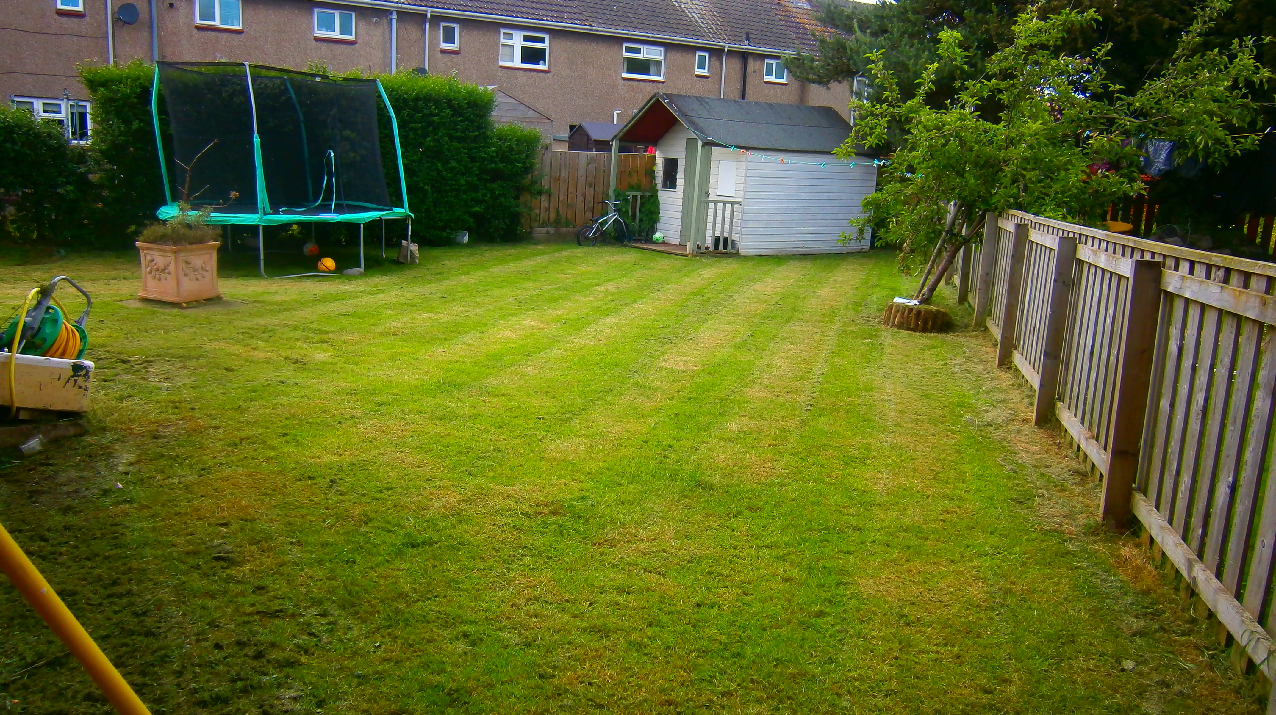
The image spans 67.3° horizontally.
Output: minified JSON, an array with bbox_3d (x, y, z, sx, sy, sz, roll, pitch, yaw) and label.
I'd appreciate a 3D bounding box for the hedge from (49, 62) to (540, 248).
[{"bbox_3d":[-5.177,-3.288,15.821,7.150,2.740,1.500,0,10,-20],"label":"hedge"}]

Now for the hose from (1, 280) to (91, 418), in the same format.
[{"bbox_3d":[-3.139,-0.055,5.050,0.480,0.700,0.520,-2,11,-30],"label":"hose"}]

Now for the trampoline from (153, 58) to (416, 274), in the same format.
[{"bbox_3d":[-4.644,-2.543,12.681,3.200,2.560,3.200,0,10,-20],"label":"trampoline"}]

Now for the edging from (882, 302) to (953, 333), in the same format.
[{"bbox_3d":[2.691,-0.407,9.195,0.680,0.240,0.680,6,10,16],"label":"edging"}]

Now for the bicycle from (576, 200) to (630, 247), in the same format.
[{"bbox_3d":[-0.588,-2.413,17.195,1.070,0.830,0.500,-3,11,-32],"label":"bicycle"}]

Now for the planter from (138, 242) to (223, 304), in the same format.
[{"bbox_3d":[-4.416,-0.822,9.234,0.513,0.523,0.513,7,10,20],"label":"planter"}]

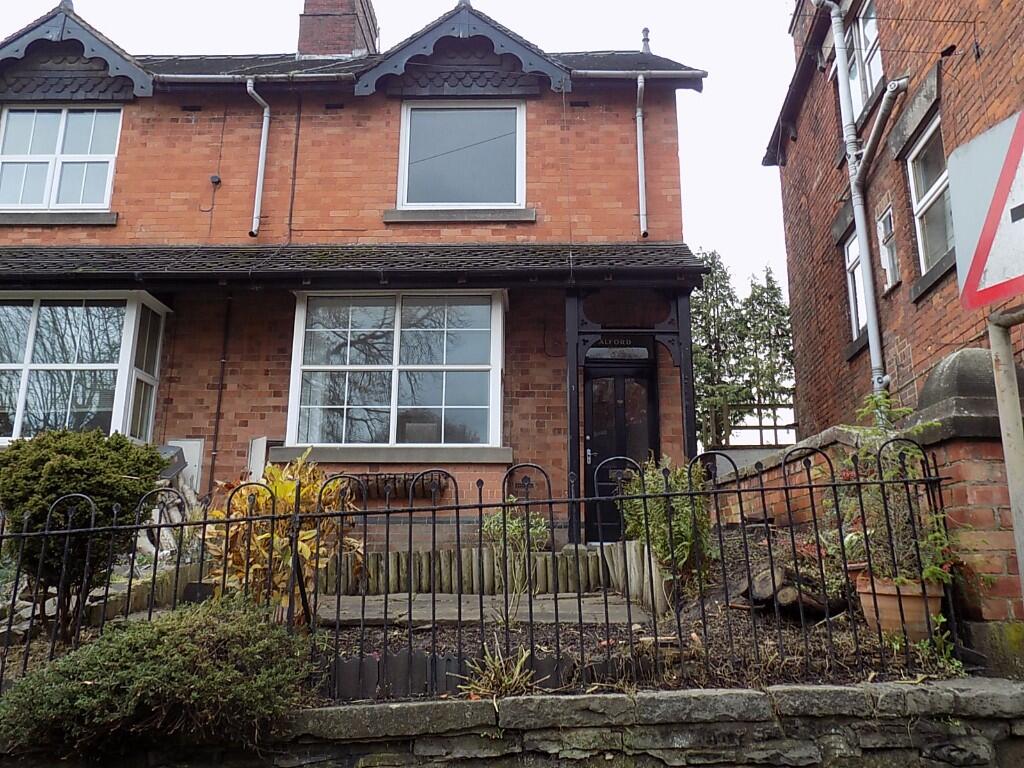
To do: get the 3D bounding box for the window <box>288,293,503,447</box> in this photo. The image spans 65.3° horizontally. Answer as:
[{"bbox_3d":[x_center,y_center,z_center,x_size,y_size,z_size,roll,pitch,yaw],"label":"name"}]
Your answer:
[{"bbox_3d":[-1.177,-0.145,8.221,2.164,1.625,0.140,0,-14,1],"label":"window"}]

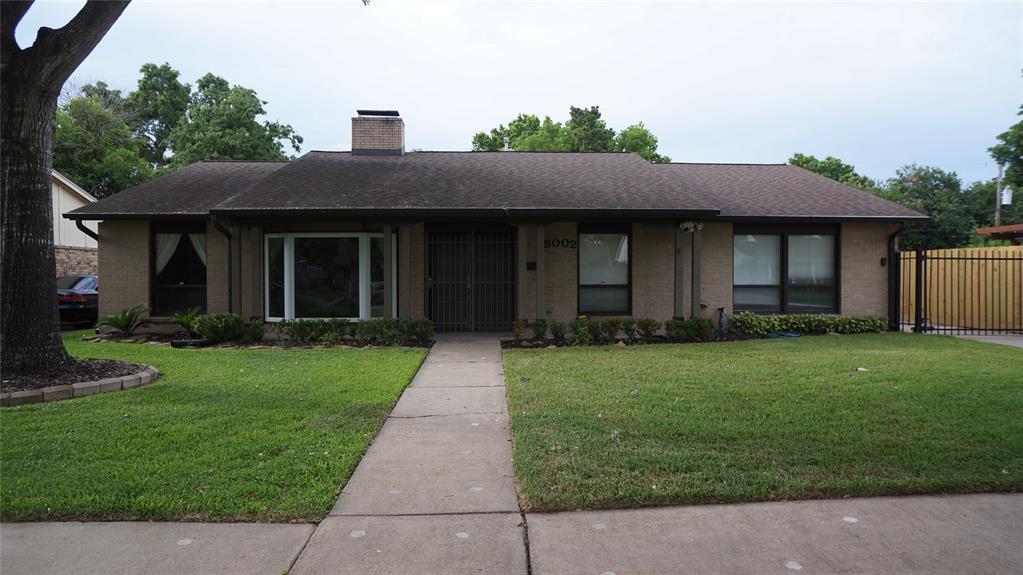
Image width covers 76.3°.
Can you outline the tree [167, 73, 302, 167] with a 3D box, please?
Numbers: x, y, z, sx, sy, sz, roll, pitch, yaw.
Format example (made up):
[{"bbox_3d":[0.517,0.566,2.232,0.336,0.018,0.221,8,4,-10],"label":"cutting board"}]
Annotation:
[{"bbox_3d":[-13.200,-4.700,31.000,7.000,11.100,6.800,0,1,0],"label":"tree"}]

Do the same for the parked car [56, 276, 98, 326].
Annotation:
[{"bbox_3d":[-11.930,0.370,19.000,1.820,1.430,4.800,0,1,-2],"label":"parked car"}]

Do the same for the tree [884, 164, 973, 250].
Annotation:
[{"bbox_3d":[23.700,-3.150,37.000,5.500,7.700,5.500,0,1,0],"label":"tree"}]

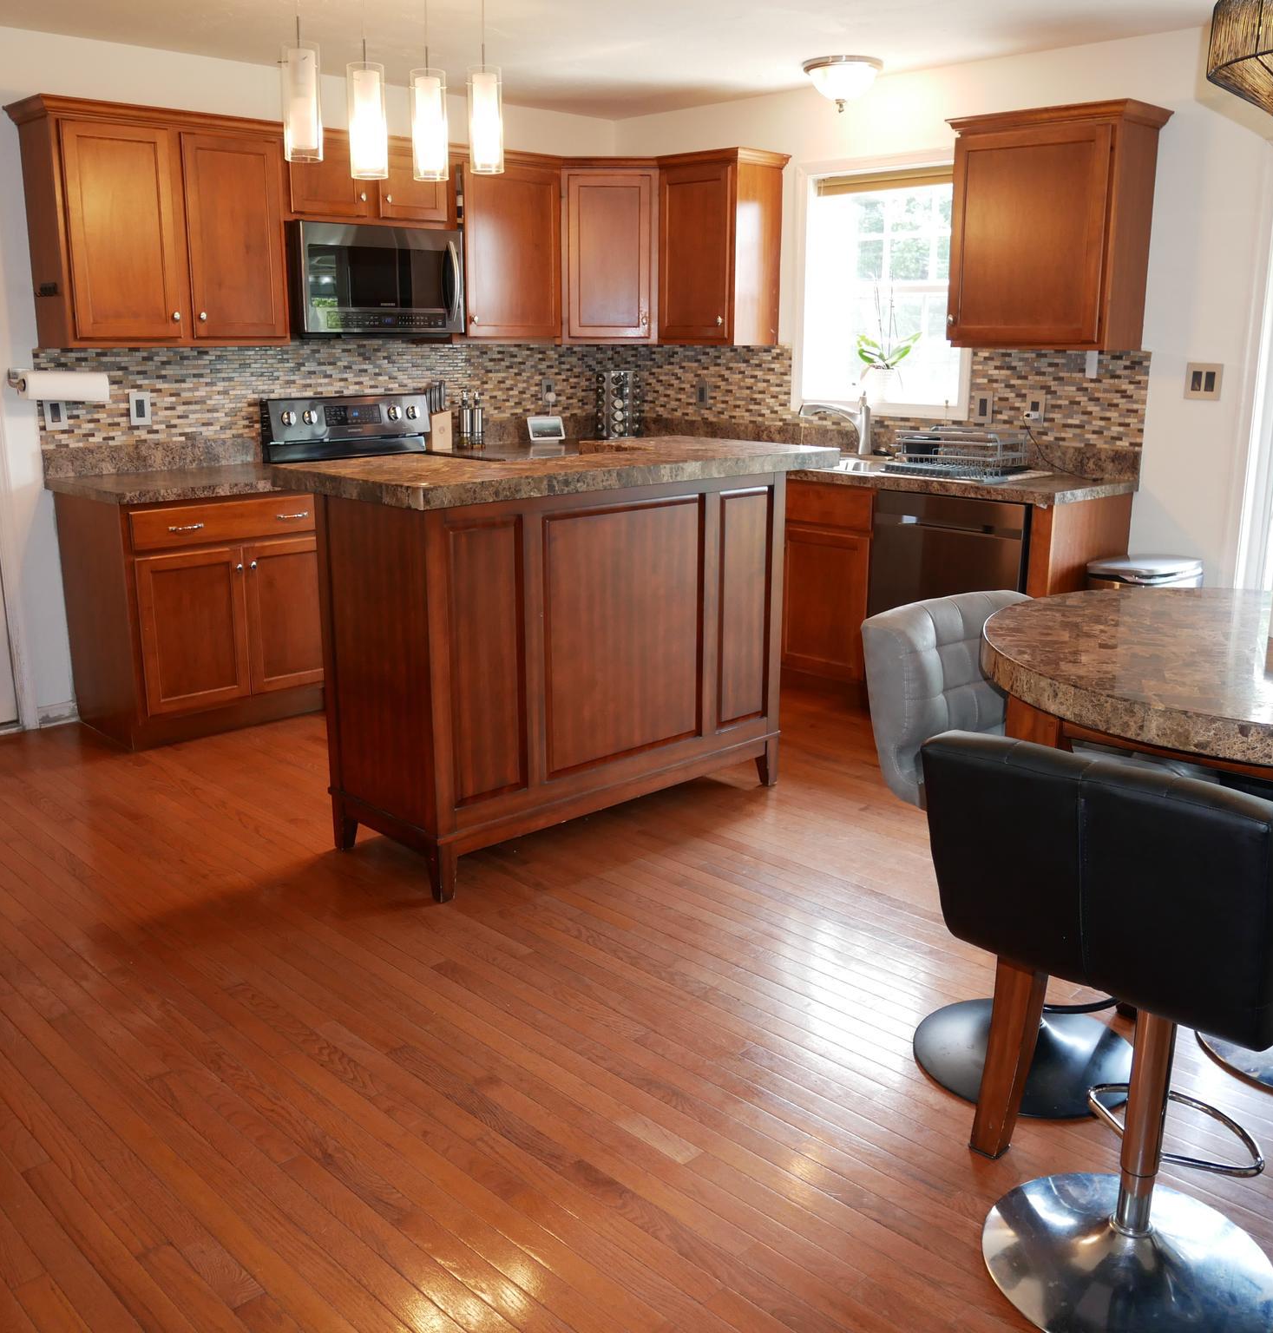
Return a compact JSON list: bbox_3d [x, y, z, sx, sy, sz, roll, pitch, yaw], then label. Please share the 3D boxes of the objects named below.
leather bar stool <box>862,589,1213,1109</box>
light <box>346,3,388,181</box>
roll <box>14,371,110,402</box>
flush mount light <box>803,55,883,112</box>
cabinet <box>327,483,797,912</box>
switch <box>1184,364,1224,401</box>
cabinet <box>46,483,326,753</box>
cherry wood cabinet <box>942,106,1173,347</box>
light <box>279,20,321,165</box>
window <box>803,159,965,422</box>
[{"bbox_3d":[0.773,0.352,2.384,0.473,0.886,0.492,-10,18,-34],"label":"leather bar stool"},{"bbox_3d":[-0.737,-1.547,3.328,0.102,0.431,0.102,-14,21,-43],"label":"light"},{"bbox_3d":[-1.994,-0.978,4.298,0.305,0.110,0.110,-14,21,-43],"label":"roll"},{"bbox_3d":[0.771,-2.171,4.608,0.300,0.181,0.300,0,15,0],"label":"flush mount light"},{"bbox_3d":[-0.197,-0.040,3.611,1.299,0.999,0.514,-14,20,-41],"label":"cabinet"},{"bbox_3d":[1.932,-0.968,4.189,0.012,0.119,0.120,-14,21,-43],"label":"switch"},{"bbox_3d":[-1.595,-0.236,4.585,0.827,0.863,0.616,-14,21,-43],"label":"cabinet"},{"bbox_3d":[1.445,-1.511,4.314,0.335,0.768,0.658,-14,21,-43],"label":"cherry wood cabinet"},{"bbox_3d":[-0.873,-1.500,3.201,0.102,0.348,0.102,-14,21,-43],"label":"light"},{"bbox_3d":[1.016,-1.535,5.048,0.099,1.024,0.889,-14,21,-43],"label":"window"}]

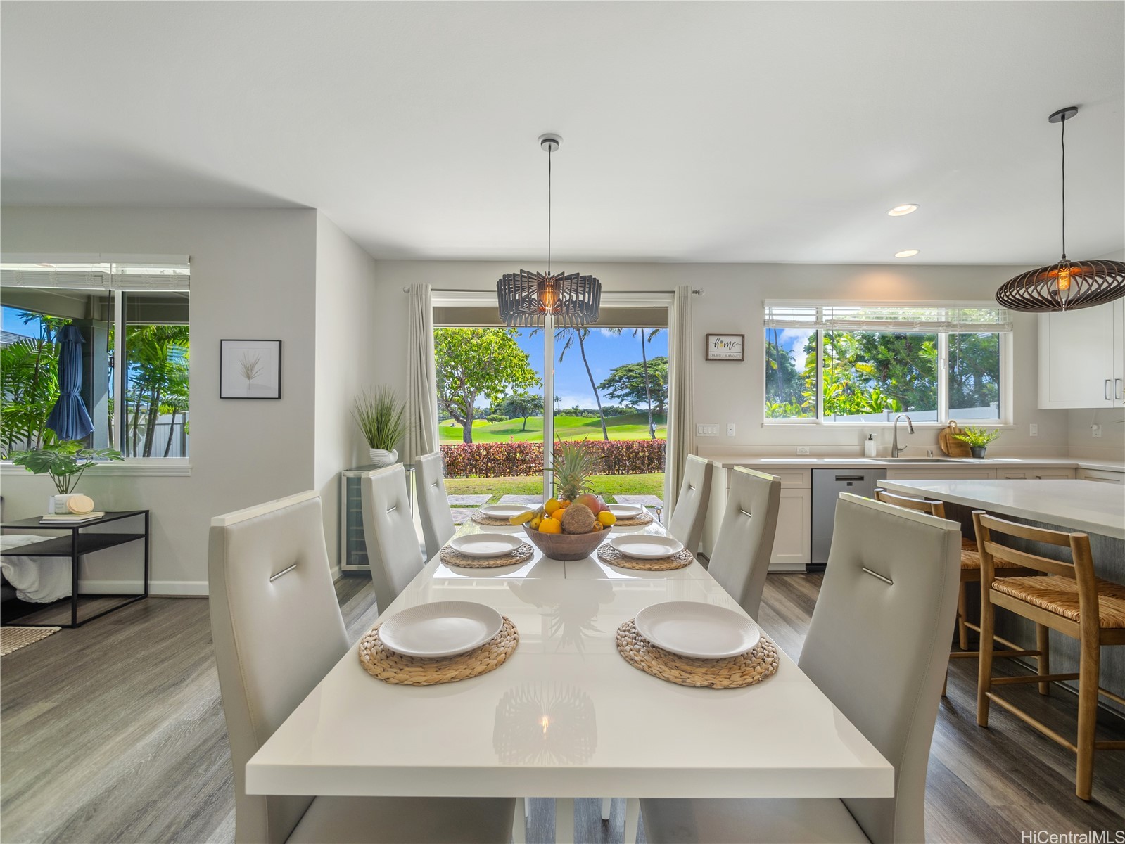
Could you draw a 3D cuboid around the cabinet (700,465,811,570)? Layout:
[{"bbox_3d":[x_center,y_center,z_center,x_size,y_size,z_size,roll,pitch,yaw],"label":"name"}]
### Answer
[{"bbox_3d":[1.641,0.781,3.955,0.667,0.885,0.620,0,1,0],"label":"cabinet"}]

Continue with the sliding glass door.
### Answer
[{"bbox_3d":[-0.107,0.013,4.330,2.360,2.420,0.130,0,1,-1],"label":"sliding glass door"}]

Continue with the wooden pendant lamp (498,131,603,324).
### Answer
[{"bbox_3d":[-0.068,-1.000,2.369,0.545,0.948,0.545,0,1,-1],"label":"wooden pendant lamp"}]

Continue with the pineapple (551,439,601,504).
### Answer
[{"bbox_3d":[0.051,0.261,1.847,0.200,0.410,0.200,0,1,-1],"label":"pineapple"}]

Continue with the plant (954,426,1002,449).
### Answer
[{"bbox_3d":[3.735,0.141,4.097,0.410,0.210,0.310,0,1,0],"label":"plant"}]

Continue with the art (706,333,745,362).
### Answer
[{"bbox_3d":[1.512,-0.692,4.228,0.354,0.246,0.030,0,1,0],"label":"art"}]

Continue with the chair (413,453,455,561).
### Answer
[{"bbox_3d":[-0.404,0.702,2.265,0.580,1.060,0.430,0,1,0],"label":"chair"}]

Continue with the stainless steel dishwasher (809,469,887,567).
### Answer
[{"bbox_3d":[2.294,0.798,3.954,0.605,0.845,0.600,0,1,0],"label":"stainless steel dishwasher"}]

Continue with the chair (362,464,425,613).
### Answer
[{"bbox_3d":[-0.400,0.708,1.685,0.580,1.060,0.430,0,1,0],"label":"chair"}]

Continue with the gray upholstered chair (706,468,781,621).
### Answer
[{"bbox_3d":[0.516,0.753,1.882,0.600,1.060,0.430,0,1,-1],"label":"gray upholstered chair"}]

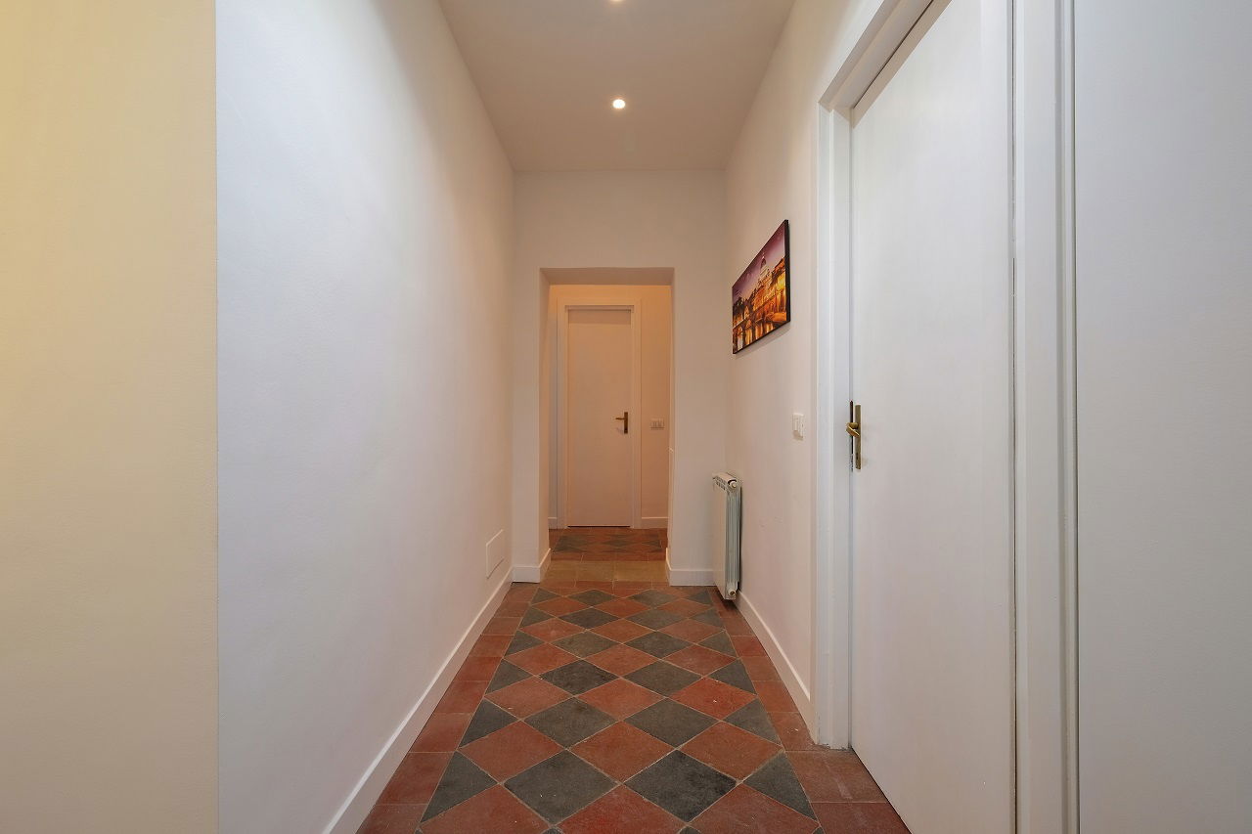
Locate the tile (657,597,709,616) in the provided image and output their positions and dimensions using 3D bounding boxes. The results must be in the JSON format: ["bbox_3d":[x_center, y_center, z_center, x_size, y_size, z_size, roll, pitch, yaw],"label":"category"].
[{"bbox_3d":[0.339,1.099,3.190,0.243,0.015,0.243,0,0,45],"label":"tile"}]

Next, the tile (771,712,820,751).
[{"bbox_3d":[0.581,1.102,1.947,0.113,0.015,0.242,0,0,0],"label":"tile"}]

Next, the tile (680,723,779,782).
[{"bbox_3d":[0.342,1.096,1.826,0.243,0.015,0.243,0,0,45],"label":"tile"}]

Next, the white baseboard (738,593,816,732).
[{"bbox_3d":[0.641,1.035,2.631,0.015,0.110,1.546,0,0,0],"label":"white baseboard"}]

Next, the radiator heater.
[{"bbox_3d":[0.598,0.682,3.305,0.085,0.665,0.410,0,0,0],"label":"radiator heater"}]

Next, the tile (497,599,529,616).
[{"bbox_3d":[-0.650,1.109,3.196,0.156,0.015,0.257,0,0,0],"label":"tile"}]

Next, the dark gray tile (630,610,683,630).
[{"bbox_3d":[0.161,1.100,3.019,0.243,0.015,0.243,0,0,45],"label":"dark gray tile"}]

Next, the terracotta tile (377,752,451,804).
[{"bbox_3d":[-0.630,1.099,1.687,0.147,0.015,0.238,0,0,0],"label":"terracotta tile"}]

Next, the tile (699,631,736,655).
[{"bbox_3d":[0.429,1.095,2.670,0.171,0.015,0.325,0,0,0],"label":"tile"}]

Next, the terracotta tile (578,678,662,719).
[{"bbox_3d":[-0.018,1.104,2.185,0.248,0.015,0.248,0,0,45],"label":"terracotta tile"}]

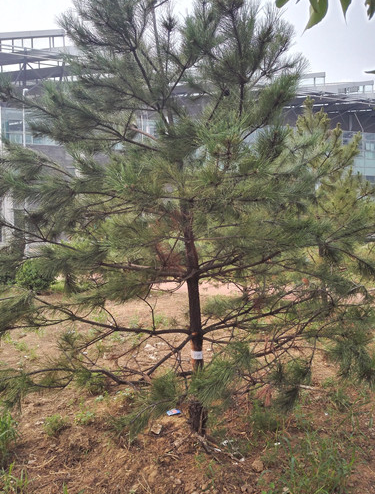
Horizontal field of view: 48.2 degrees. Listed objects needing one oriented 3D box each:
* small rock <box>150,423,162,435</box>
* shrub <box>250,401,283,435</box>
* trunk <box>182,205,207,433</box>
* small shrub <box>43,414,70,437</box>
[{"bbox_3d":[-0.218,1.285,2.950,0.085,0.060,0.075,-1,-1,0],"label":"small rock"},{"bbox_3d":[0.594,1.289,3.150,0.240,0.220,0.220,-1,-1,0],"label":"shrub"},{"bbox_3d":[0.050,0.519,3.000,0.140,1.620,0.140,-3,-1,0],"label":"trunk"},{"bbox_3d":[-1.000,1.363,3.200,0.210,0.150,0.190,-1,-1,0],"label":"small shrub"}]

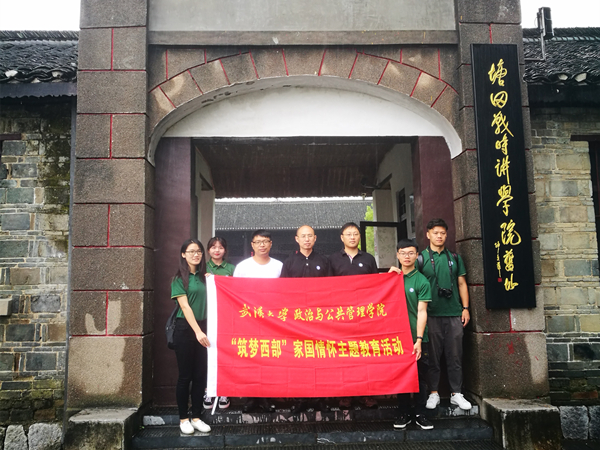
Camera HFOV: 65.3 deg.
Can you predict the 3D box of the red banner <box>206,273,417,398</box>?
[{"bbox_3d":[0.112,0.948,4.088,1.830,1.062,0.090,-1,-6,-2],"label":"red banner"}]

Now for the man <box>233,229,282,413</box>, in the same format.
[{"bbox_3d":[-0.403,0.877,4.489,0.480,1.686,0.310,-1,-6,-2],"label":"man"}]

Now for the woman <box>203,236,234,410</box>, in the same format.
[{"bbox_3d":[-0.782,0.922,4.567,0.420,1.624,0.290,0,-6,-6],"label":"woman"}]

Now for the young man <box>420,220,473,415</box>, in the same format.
[{"bbox_3d":[1.379,0.816,4.479,0.480,1.760,0.350,-1,-6,6],"label":"young man"}]

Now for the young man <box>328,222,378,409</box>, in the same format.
[{"bbox_3d":[0.508,0.842,4.549,0.480,1.745,0.310,-1,-6,1],"label":"young man"}]

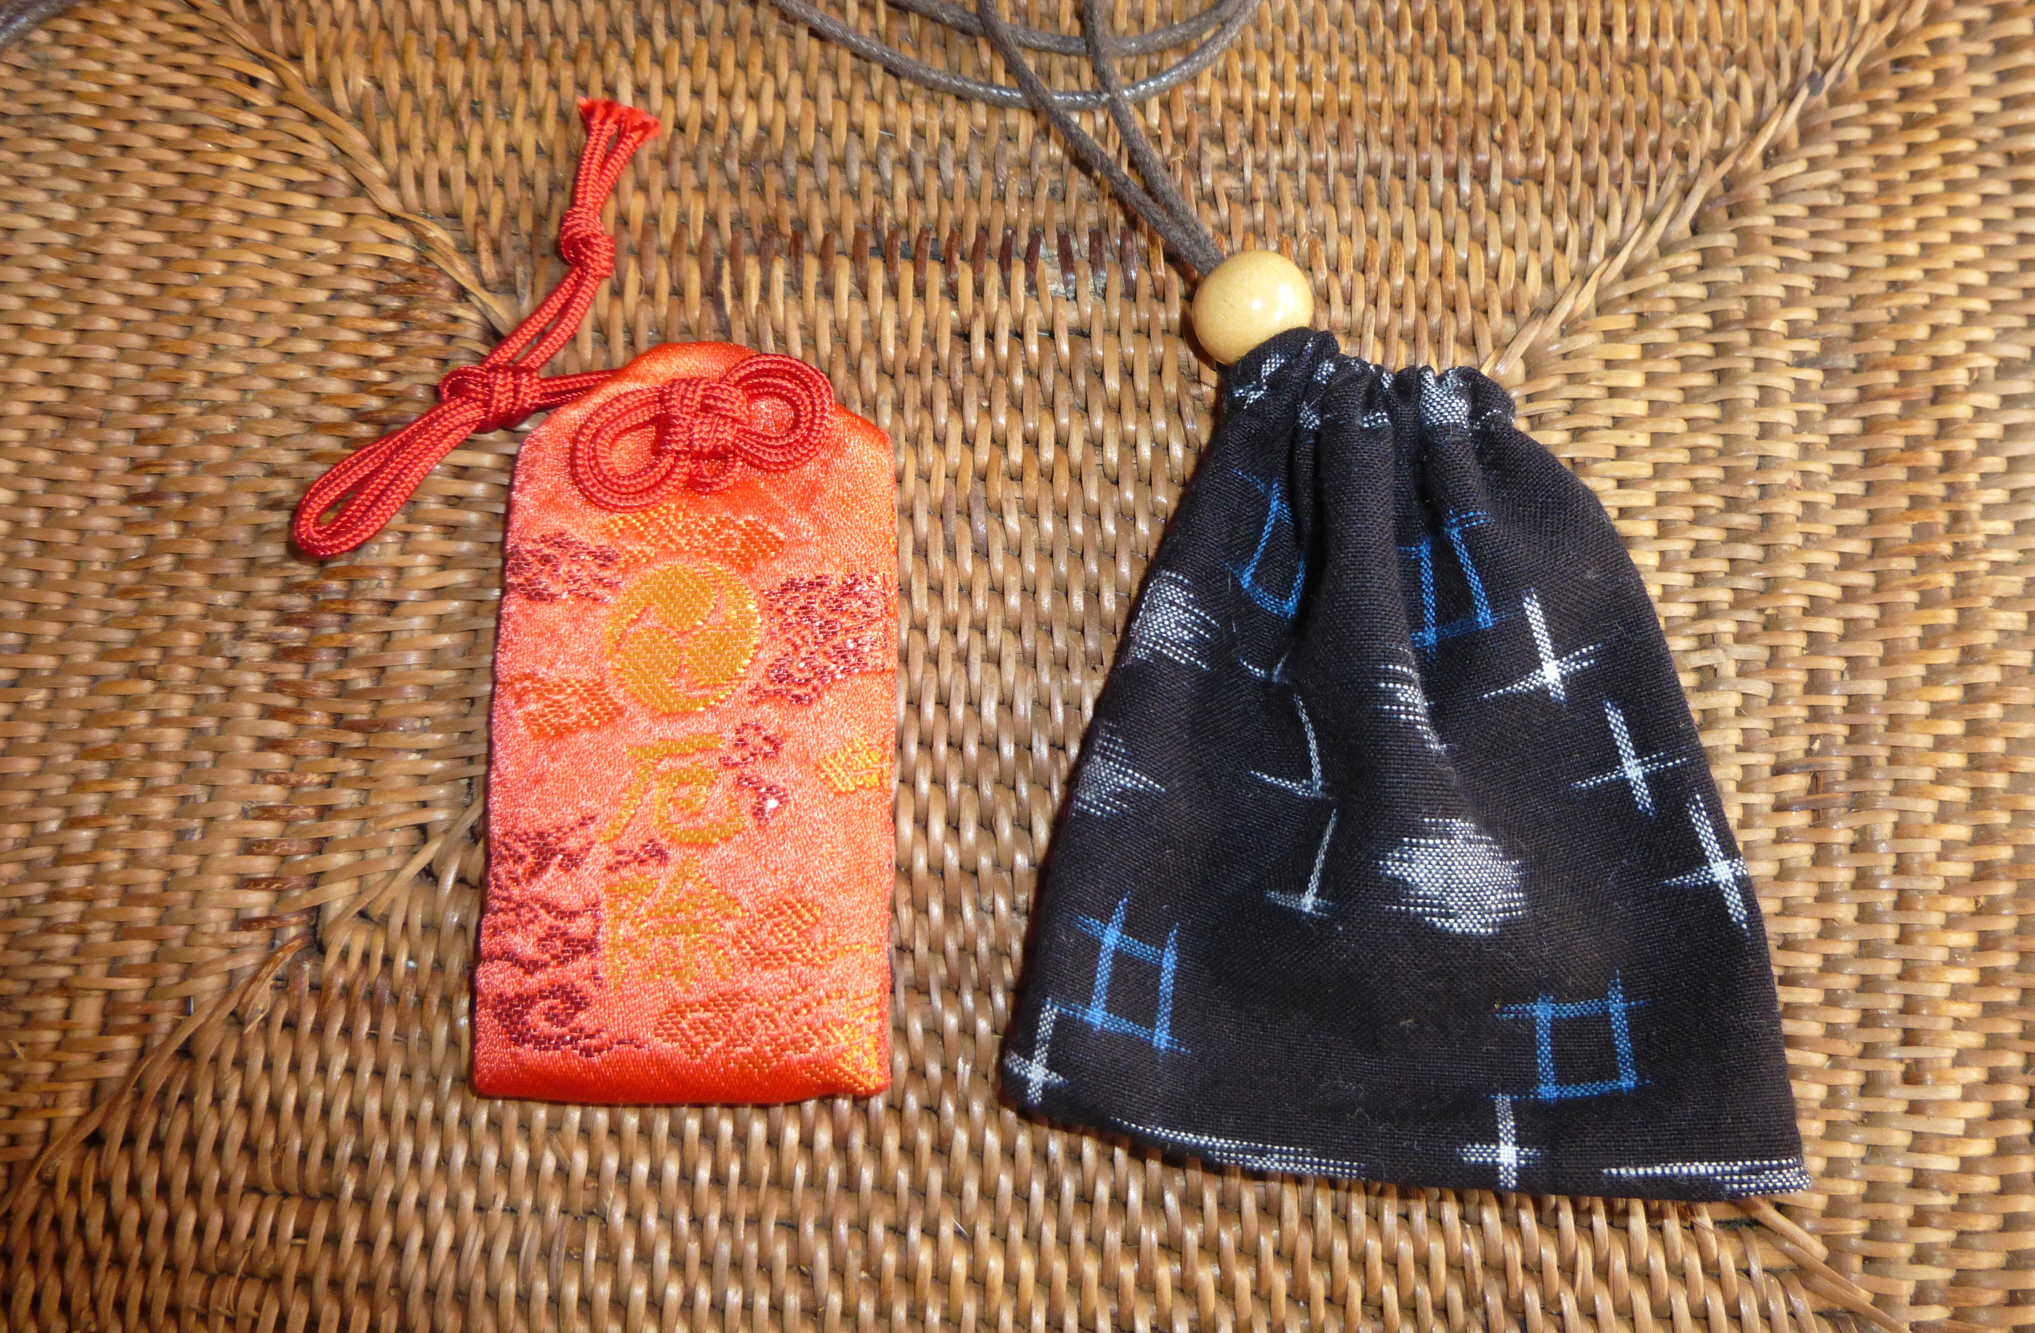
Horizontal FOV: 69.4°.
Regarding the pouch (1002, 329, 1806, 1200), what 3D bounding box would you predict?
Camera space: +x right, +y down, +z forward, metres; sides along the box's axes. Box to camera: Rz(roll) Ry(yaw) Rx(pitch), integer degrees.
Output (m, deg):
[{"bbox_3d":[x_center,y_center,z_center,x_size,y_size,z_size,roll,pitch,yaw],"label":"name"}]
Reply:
[{"bbox_3d":[0.044,0.008,0.164,0.087,0.013,0.096,3,79,1],"label":"pouch"}]

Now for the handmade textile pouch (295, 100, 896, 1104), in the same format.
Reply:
[{"bbox_3d":[-0.050,-0.012,0.170,0.071,0.009,0.122,0,78,0],"label":"handmade textile pouch"}]

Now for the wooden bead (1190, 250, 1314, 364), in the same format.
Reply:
[{"bbox_3d":[0.028,-0.042,0.173,0.014,0.014,0.014,0,78,0],"label":"wooden bead"}]

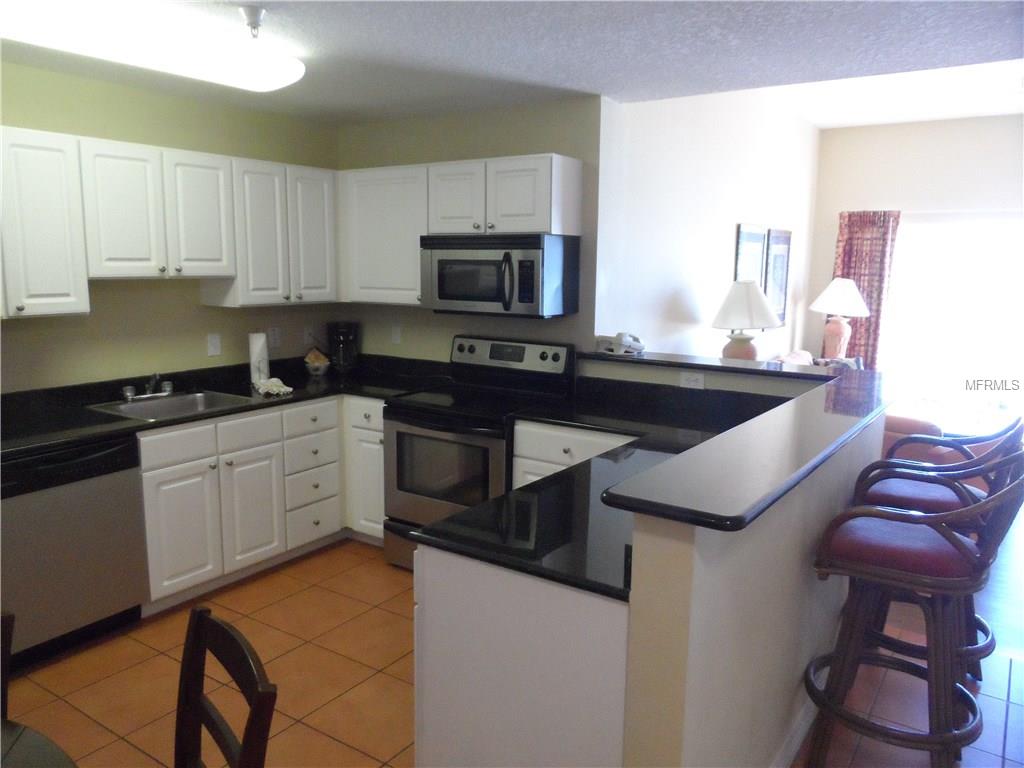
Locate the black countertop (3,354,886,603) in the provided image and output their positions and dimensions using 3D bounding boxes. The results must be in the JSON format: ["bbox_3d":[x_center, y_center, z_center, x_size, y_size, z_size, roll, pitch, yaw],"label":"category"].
[{"bbox_3d":[-0.332,0.090,3.033,3.300,0.270,2.460,7,12,33],"label":"black countertop"}]

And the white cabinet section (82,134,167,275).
[{"bbox_3d":[-1.864,-0.797,3.280,0.320,0.605,0.370,7,11,34],"label":"white cabinet section"}]

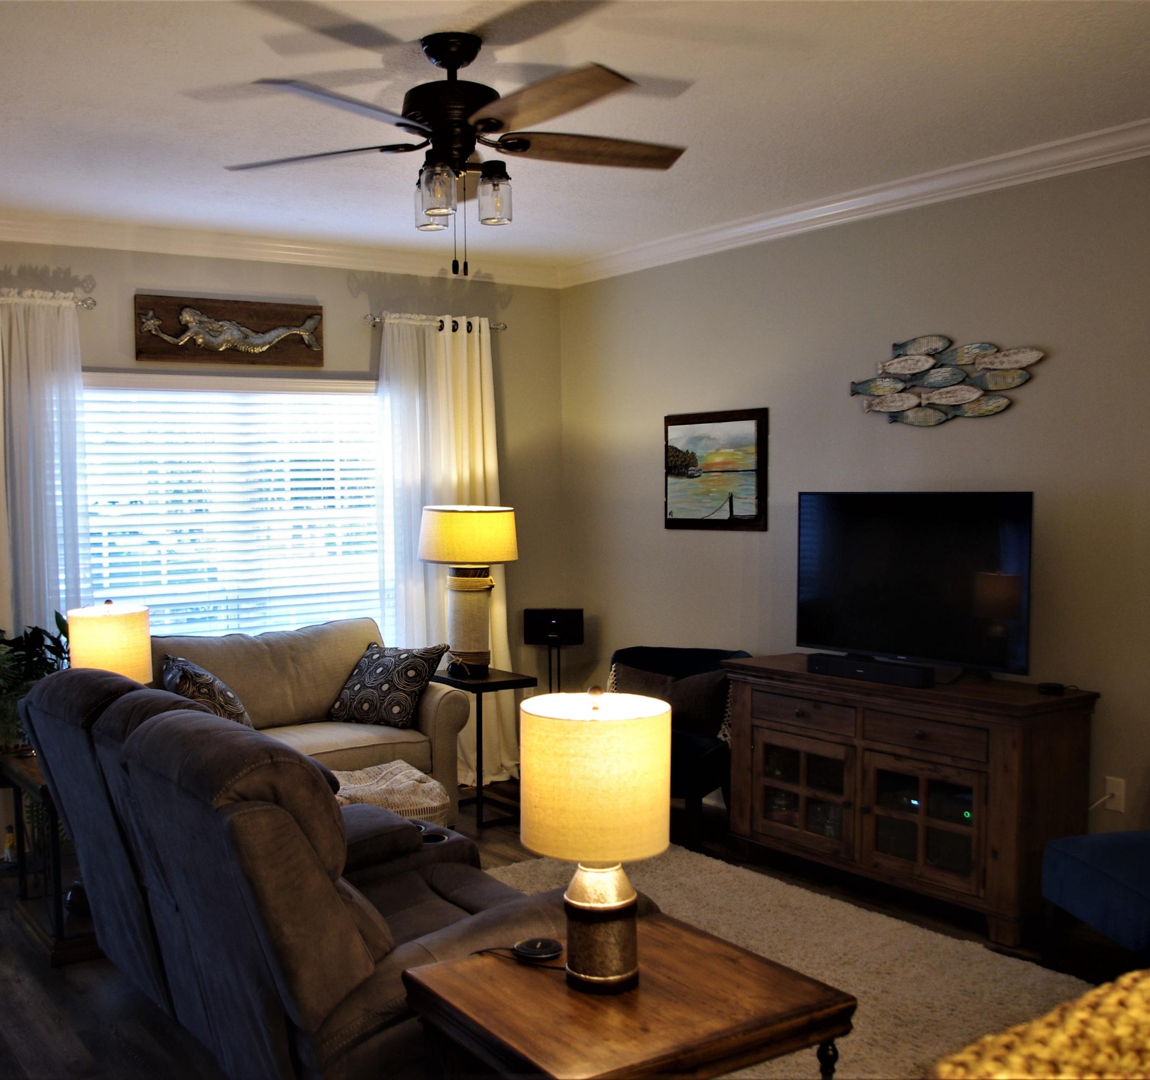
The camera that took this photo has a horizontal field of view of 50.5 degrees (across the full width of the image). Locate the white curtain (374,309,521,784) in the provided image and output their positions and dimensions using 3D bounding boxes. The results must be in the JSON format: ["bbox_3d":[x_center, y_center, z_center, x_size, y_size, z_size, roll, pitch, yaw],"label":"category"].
[{"bbox_3d":[-0.667,0.058,6.327,0.759,2.421,0.141,-3,3,-33],"label":"white curtain"}]

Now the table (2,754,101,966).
[{"bbox_3d":[-1.700,1.073,4.371,0.500,0.610,0.640,-3,4,-36],"label":"table"}]

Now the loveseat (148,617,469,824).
[{"bbox_3d":[-1.334,0.875,5.432,1.540,0.890,0.890,-3,4,-36],"label":"loveseat"}]

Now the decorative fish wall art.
[{"bbox_3d":[1.431,-0.626,4.754,0.060,0.367,0.909,-3,4,-36],"label":"decorative fish wall art"}]

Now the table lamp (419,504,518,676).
[{"bbox_3d":[-0.508,0.248,5.758,0.470,0.789,0.470,-1,3,0],"label":"table lamp"}]

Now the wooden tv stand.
[{"bbox_3d":[1.242,0.936,4.712,0.499,0.799,1.380,-3,3,-37],"label":"wooden tv stand"}]

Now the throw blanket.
[{"bbox_3d":[-0.837,1.064,4.632,0.600,0.300,0.620,-3,4,-36],"label":"throw blanket"}]

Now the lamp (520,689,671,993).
[{"bbox_3d":[0.048,0.597,2.449,0.304,0.592,0.304,-1,3,0],"label":"lamp"}]

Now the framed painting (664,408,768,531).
[{"bbox_3d":[0.671,-0.328,5.850,0.030,0.564,0.706,-3,3,-37],"label":"framed painting"}]

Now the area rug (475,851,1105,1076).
[{"bbox_3d":[0.398,1.361,3.907,1.590,0.030,2.410,-3,4,-36],"label":"area rug"}]

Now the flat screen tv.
[{"bbox_3d":[1.263,0.137,4.684,0.070,0.639,1.102,-3,4,-36],"label":"flat screen tv"}]

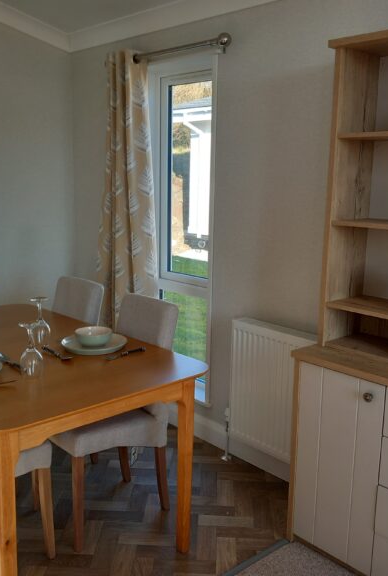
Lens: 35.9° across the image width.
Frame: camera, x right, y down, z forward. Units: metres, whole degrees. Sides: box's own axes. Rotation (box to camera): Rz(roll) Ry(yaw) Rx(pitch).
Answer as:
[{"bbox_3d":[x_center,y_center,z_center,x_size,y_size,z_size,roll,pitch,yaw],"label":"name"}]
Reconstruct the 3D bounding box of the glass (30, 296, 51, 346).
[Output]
[{"bbox_3d":[-0.640,0.140,2.504,0.080,0.201,0.080,1,11,0],"label":"glass"}]

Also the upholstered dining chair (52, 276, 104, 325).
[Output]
[{"bbox_3d":[-0.761,0.443,2.979,0.553,0.953,0.410,-9,15,-42],"label":"upholstered dining chair"}]

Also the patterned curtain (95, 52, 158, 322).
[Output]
[{"bbox_3d":[-0.412,-0.331,3.654,0.143,2.101,0.543,-9,15,-42],"label":"patterned curtain"}]

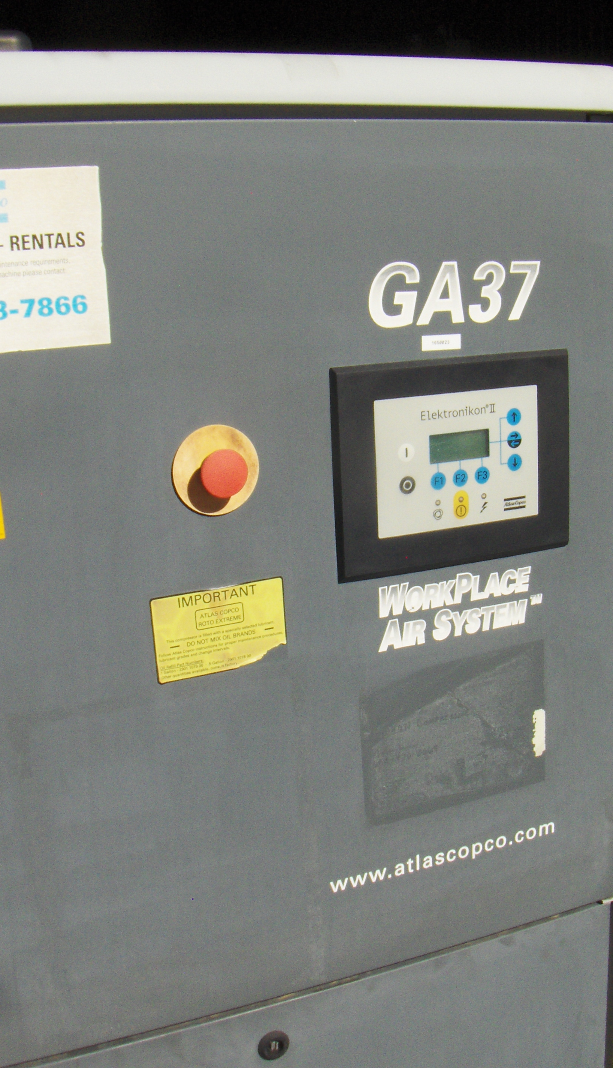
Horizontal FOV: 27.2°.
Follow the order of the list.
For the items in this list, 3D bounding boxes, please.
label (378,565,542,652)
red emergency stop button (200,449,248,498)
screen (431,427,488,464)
[{"bbox_3d":[0.145,0.068,1.181,0.176,0.061,0.002,-8,14,-21],"label":"label"},{"bbox_3d":[-0.070,-0.050,1.045,0.040,0.040,0.032,-8,14,-21],"label":"red emergency stop button"},{"bbox_3d":[0.138,-0.079,1.142,0.061,0.026,0.004,-8,14,-21],"label":"screen"}]

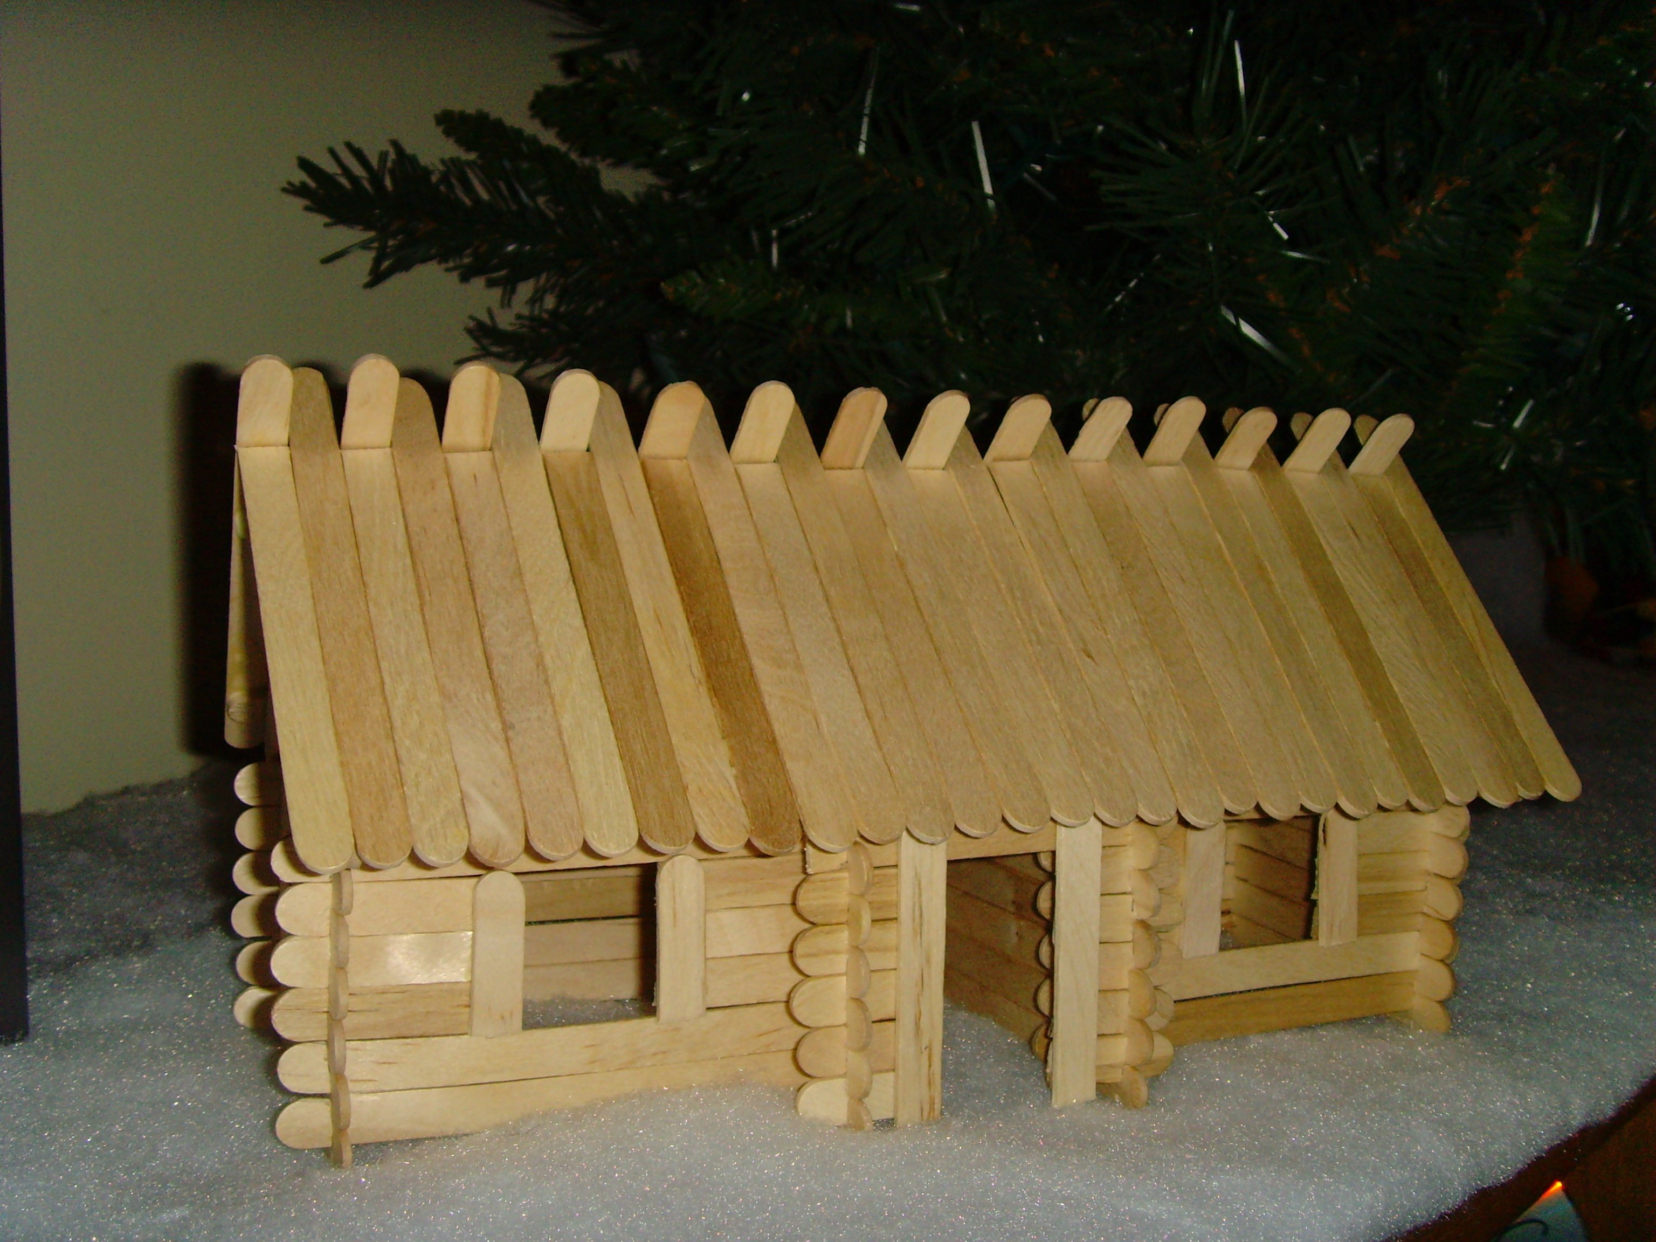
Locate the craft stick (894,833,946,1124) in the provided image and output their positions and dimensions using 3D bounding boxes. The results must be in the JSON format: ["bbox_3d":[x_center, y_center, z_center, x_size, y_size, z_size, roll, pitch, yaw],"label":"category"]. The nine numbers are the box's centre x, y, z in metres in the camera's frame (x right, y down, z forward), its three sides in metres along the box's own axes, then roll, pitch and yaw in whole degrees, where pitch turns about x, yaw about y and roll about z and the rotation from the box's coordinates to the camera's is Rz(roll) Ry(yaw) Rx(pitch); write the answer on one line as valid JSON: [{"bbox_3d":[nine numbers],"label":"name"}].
[{"bbox_3d":[0.019,0.072,0.378,0.010,0.061,0.002,-1,4,-22],"label":"craft stick"}]

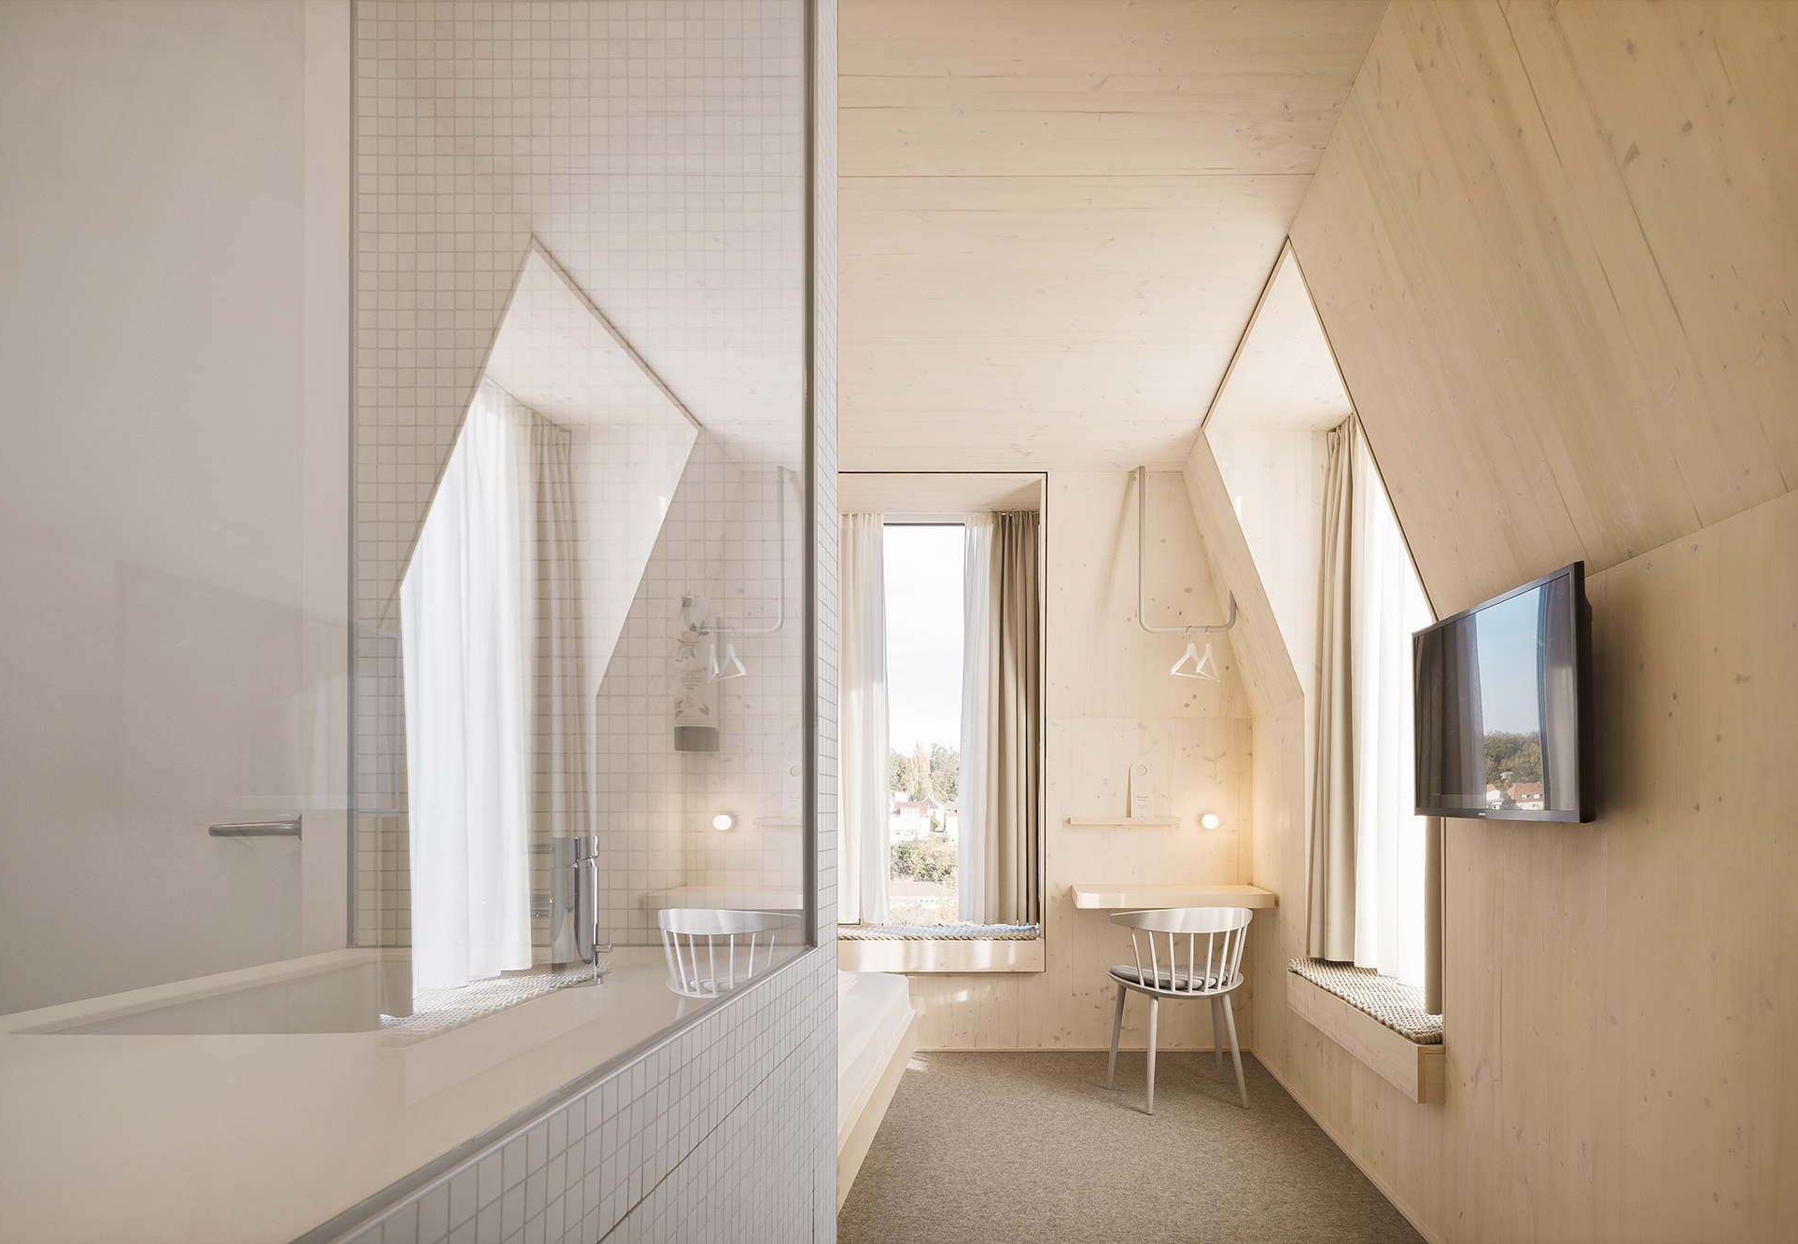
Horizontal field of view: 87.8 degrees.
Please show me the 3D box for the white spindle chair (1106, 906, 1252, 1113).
[{"bbox_3d":[1.100,1.492,3.660,0.530,0.735,0.485,1,-9,-7],"label":"white spindle chair"}]

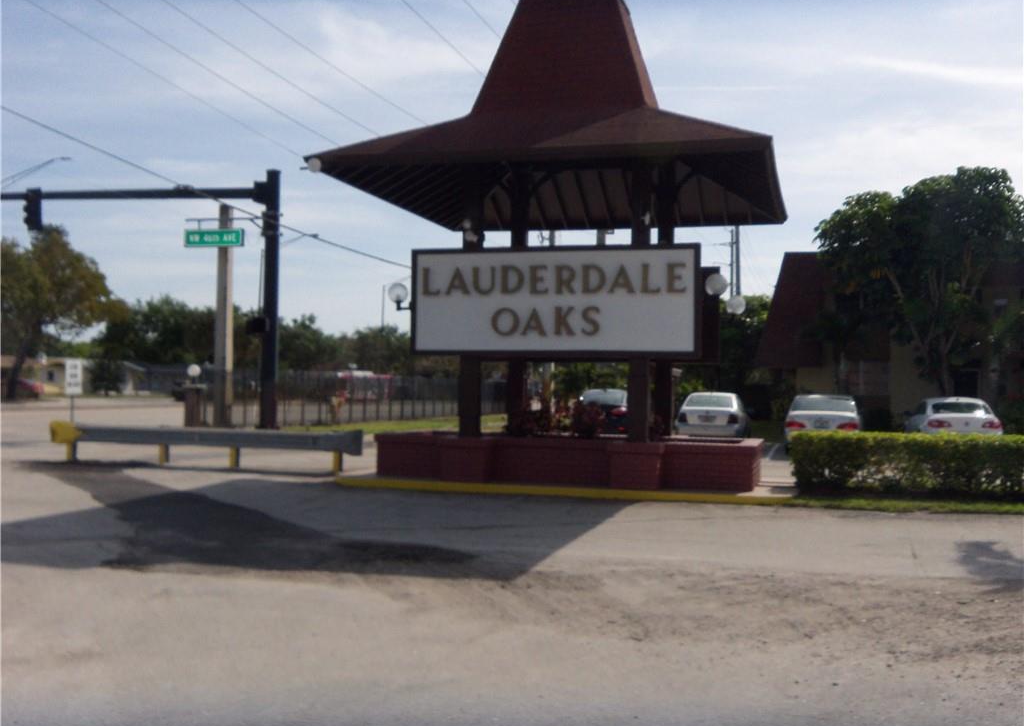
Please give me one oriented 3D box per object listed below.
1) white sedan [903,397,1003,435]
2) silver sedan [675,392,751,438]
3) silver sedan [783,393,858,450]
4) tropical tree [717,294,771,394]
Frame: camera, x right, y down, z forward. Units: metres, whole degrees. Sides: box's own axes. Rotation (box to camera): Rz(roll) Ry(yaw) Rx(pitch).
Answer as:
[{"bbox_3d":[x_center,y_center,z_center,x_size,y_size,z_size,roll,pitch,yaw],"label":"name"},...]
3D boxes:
[{"bbox_3d":[11.080,1.570,26.250,1.840,1.450,4.750,0,-2,16],"label":"white sedan"},{"bbox_3d":[5.600,1.550,28.600,1.740,1.450,4.400,0,-2,16],"label":"silver sedan"},{"bbox_3d":[8.270,1.561,27.700,1.820,1.460,4.800,0,-2,16],"label":"silver sedan"},{"bbox_3d":[9.700,-0.131,43.000,4.000,5.700,4.000,0,-2,16],"label":"tropical tree"}]

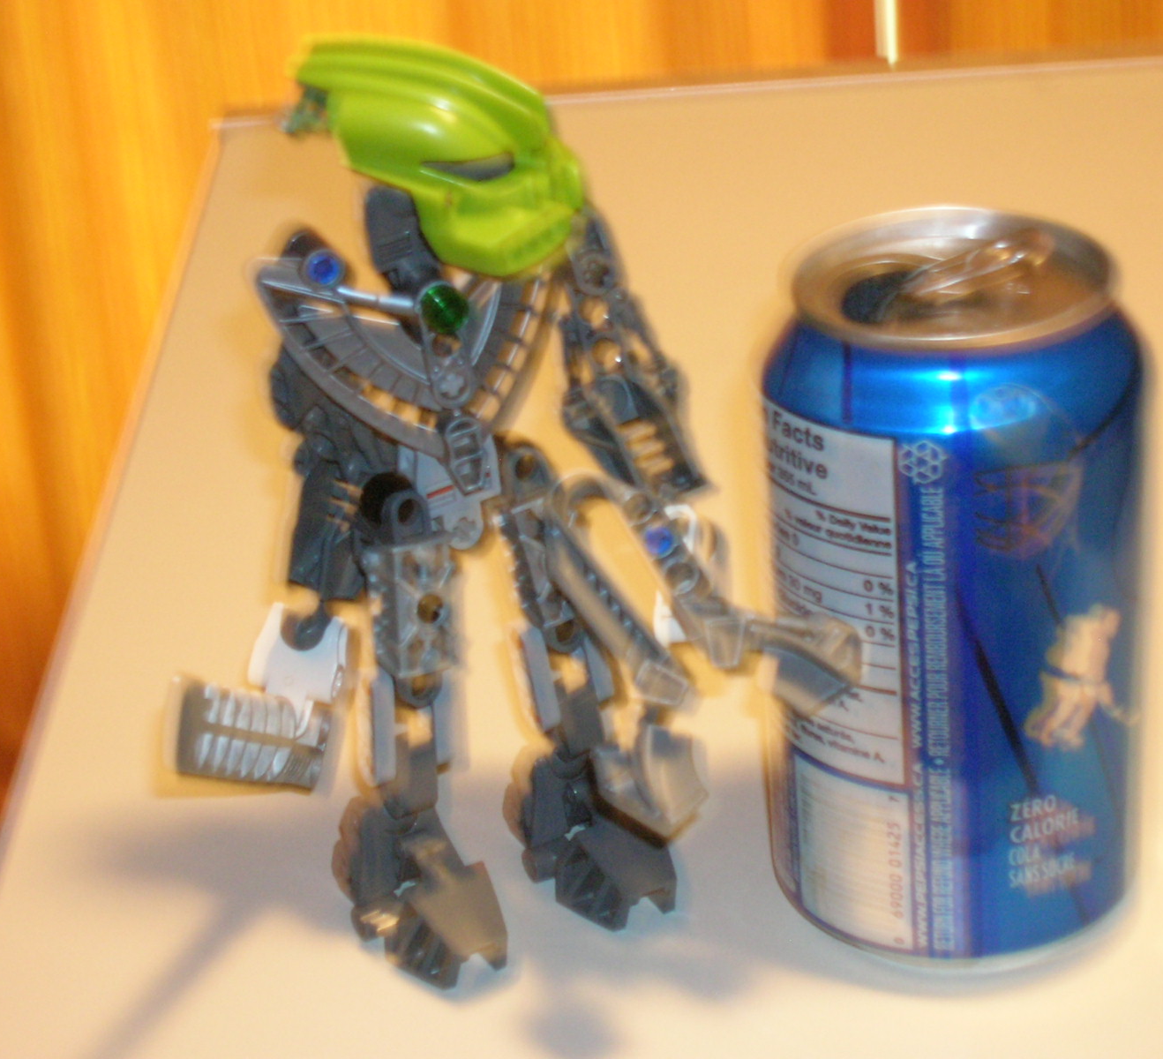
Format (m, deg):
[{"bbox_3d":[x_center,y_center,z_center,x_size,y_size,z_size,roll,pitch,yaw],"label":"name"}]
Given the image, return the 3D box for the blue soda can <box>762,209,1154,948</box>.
[{"bbox_3d":[0.066,0.012,0.535,0.066,0.122,0.066,-3,27,1],"label":"blue soda can"}]

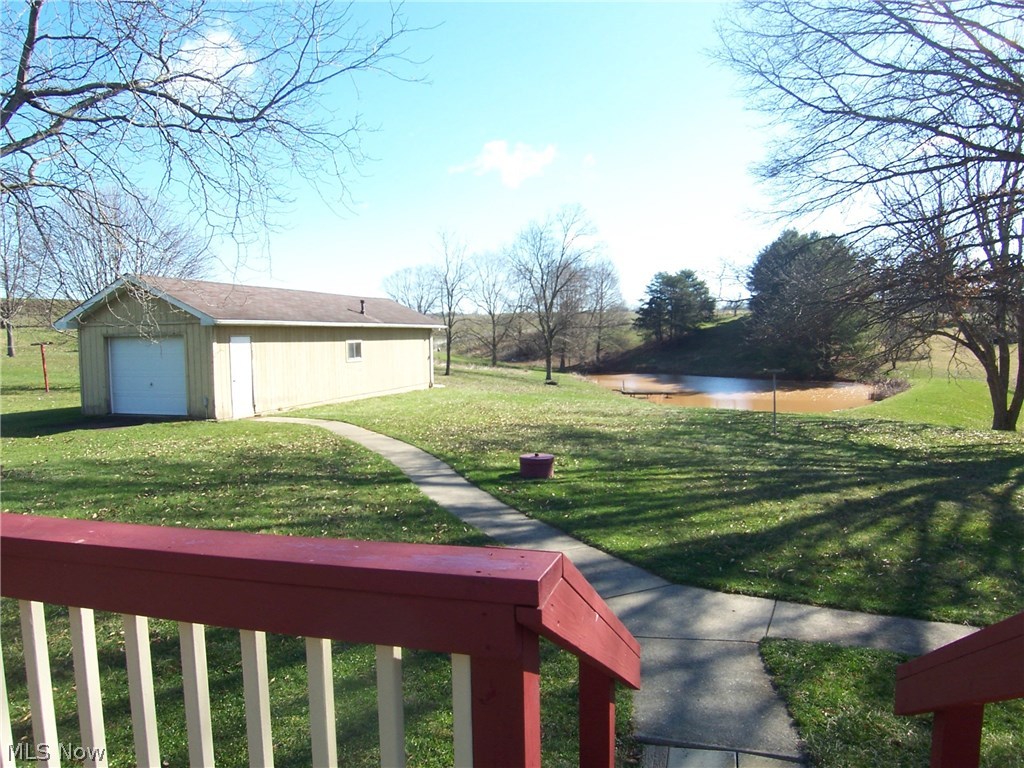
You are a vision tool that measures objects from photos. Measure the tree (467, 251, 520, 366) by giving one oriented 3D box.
[{"bbox_3d":[-1.432,-5.816,52.670,4.206,8.931,4.206,0,4,0],"label":"tree"}]

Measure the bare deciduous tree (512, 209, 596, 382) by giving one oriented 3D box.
[{"bbox_3d":[2.382,-5.053,38.136,4.979,9.851,4.979,0,4,0],"label":"bare deciduous tree"}]

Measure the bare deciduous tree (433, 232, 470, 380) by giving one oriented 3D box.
[{"bbox_3d":[-3.471,-4.677,39.688,2.234,8.436,2.234,0,4,0],"label":"bare deciduous tree"}]

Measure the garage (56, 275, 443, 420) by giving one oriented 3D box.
[{"bbox_3d":[-7.394,-1.358,23.221,5.259,3.689,13.145,1,4,19],"label":"garage"}]

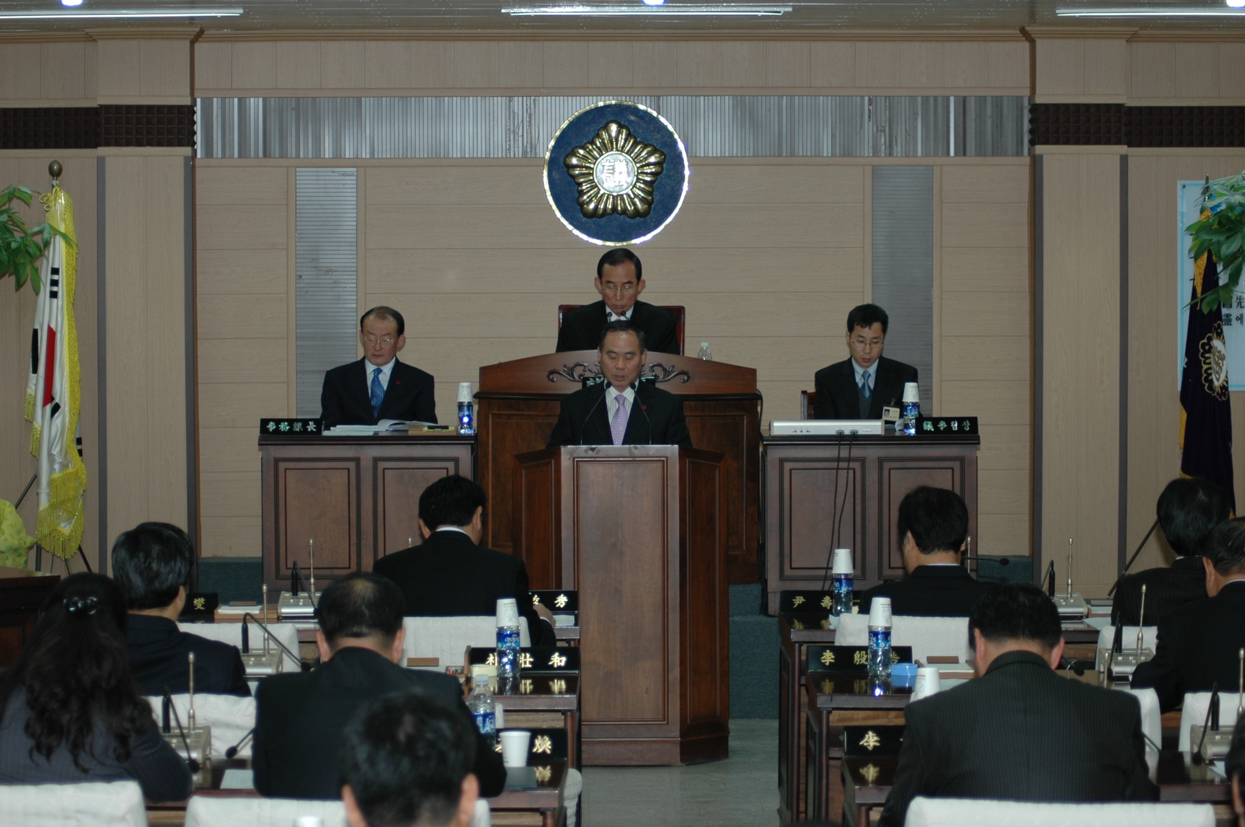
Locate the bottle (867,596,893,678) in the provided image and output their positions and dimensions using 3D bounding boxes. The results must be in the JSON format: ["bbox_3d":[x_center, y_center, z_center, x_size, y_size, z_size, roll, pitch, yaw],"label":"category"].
[{"bbox_3d":[0.722,0.625,10.147,0.067,0.222,0.067,0,3,0],"label":"bottle"}]

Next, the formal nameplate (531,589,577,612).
[{"bbox_3d":[-0.297,0.617,11.961,0.295,0.071,0.055,0,3,0],"label":"formal nameplate"}]

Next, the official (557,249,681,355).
[{"bbox_3d":[-0.019,-0.040,15.708,0.550,1.340,0.750,0,2,0],"label":"official"}]

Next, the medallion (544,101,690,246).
[{"bbox_3d":[-0.026,-1.105,16.720,0.670,0.670,0.080,0,2,0],"label":"medallion"}]

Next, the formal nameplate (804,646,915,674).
[{"bbox_3d":[0.670,0.691,10.239,0.293,0.072,0.055,0,3,0],"label":"formal nameplate"}]

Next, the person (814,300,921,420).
[{"bbox_3d":[1.063,0.163,15.583,0.500,1.260,0.750,0,3,0],"label":"person"}]

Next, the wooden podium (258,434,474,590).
[{"bbox_3d":[-1.057,0.455,15.242,0.890,0.735,0.550,0,3,0],"label":"wooden podium"}]

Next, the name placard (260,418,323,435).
[{"bbox_3d":[-1.374,0.055,15.050,0.260,0.071,0.060,0,2,0],"label":"name placard"}]

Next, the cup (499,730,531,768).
[{"bbox_3d":[-0.242,0.760,8.200,0.072,0.073,0.072,0,2,0],"label":"cup"}]

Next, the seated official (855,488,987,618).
[{"bbox_3d":[0.944,0.815,11.300,0.540,1.190,0.750,0,2,-3],"label":"seated official"}]

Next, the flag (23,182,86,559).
[{"bbox_3d":[-2.488,-0.188,15.900,0.280,1.650,0.240,0,2,0],"label":"flag"}]

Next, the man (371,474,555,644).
[{"bbox_3d":[-0.483,0.790,11.235,0.530,1.200,0.780,0,2,6],"label":"man"}]

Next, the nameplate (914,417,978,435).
[{"bbox_3d":[1.345,0.051,15.069,0.262,0.071,0.055,0,3,0],"label":"nameplate"}]

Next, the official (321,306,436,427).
[{"bbox_3d":[-1.052,0.169,15.569,0.520,1.250,0.750,0,3,0],"label":"official"}]

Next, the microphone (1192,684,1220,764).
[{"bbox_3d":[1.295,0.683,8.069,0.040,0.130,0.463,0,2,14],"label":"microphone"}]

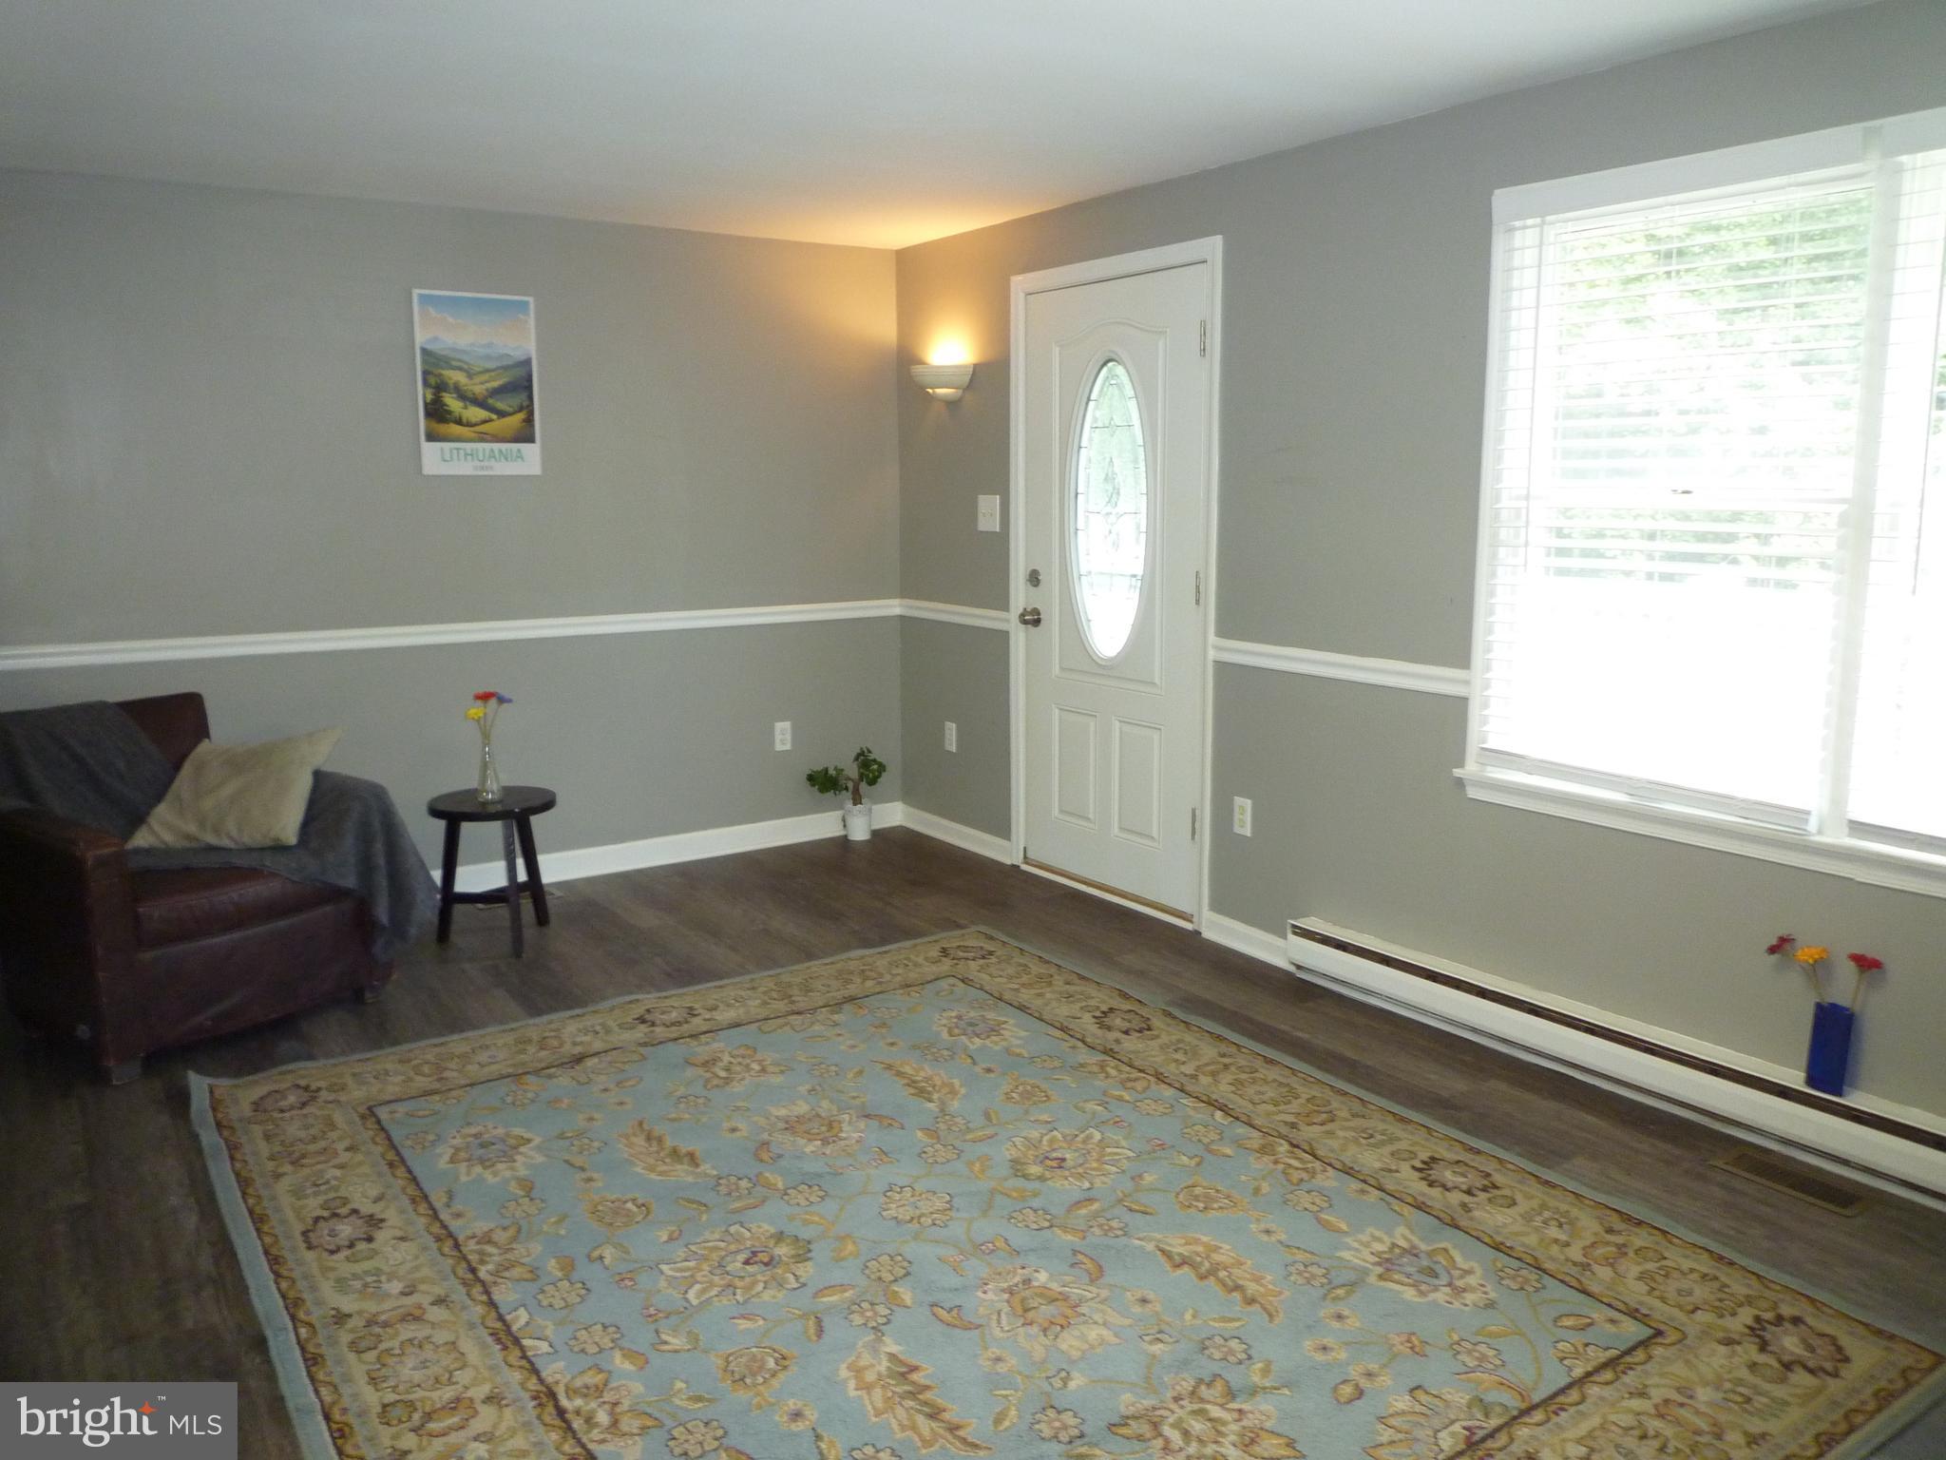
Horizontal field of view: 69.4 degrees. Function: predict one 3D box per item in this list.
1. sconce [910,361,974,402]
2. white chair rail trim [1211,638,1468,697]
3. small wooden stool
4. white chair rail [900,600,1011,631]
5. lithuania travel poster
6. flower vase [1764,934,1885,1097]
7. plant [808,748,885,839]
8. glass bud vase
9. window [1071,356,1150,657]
[{"bbox_3d":[-0.145,-1.312,5.336,0.147,0.131,0.311,-7,12,-33],"label":"sconce"},{"bbox_3d":[0.996,-0.183,3.950,0.024,0.070,0.914,-7,12,-33],"label":"white chair rail trim"},{"bbox_3d":[-1.511,0.448,4.475,0.392,0.469,0.387,-7,12,-33],"label":"small wooden stool"},{"bbox_3d":[-0.082,-0.454,5.516,0.024,0.067,0.813,-7,12,-33],"label":"white chair rail"},{"bbox_3d":[-1.679,-1.174,4.783,0.399,0.600,0.012,-7,12,-33],"label":"lithuania travel poster"},{"bbox_3d":[1.746,0.592,2.902,0.105,0.308,0.233,-7,12,-33],"label":"flower vase"},{"bbox_3d":[-0.496,0.264,5.725,0.326,0.373,0.231,-7,12,-33],"label":"plant"},{"bbox_3d":[-1.519,0.120,4.406,0.077,0.201,0.077,-7,12,-33],"label":"glass bud vase"},{"bbox_3d":[0.460,-0.726,4.690,0.035,0.979,0.387,-7,12,-33],"label":"window"}]

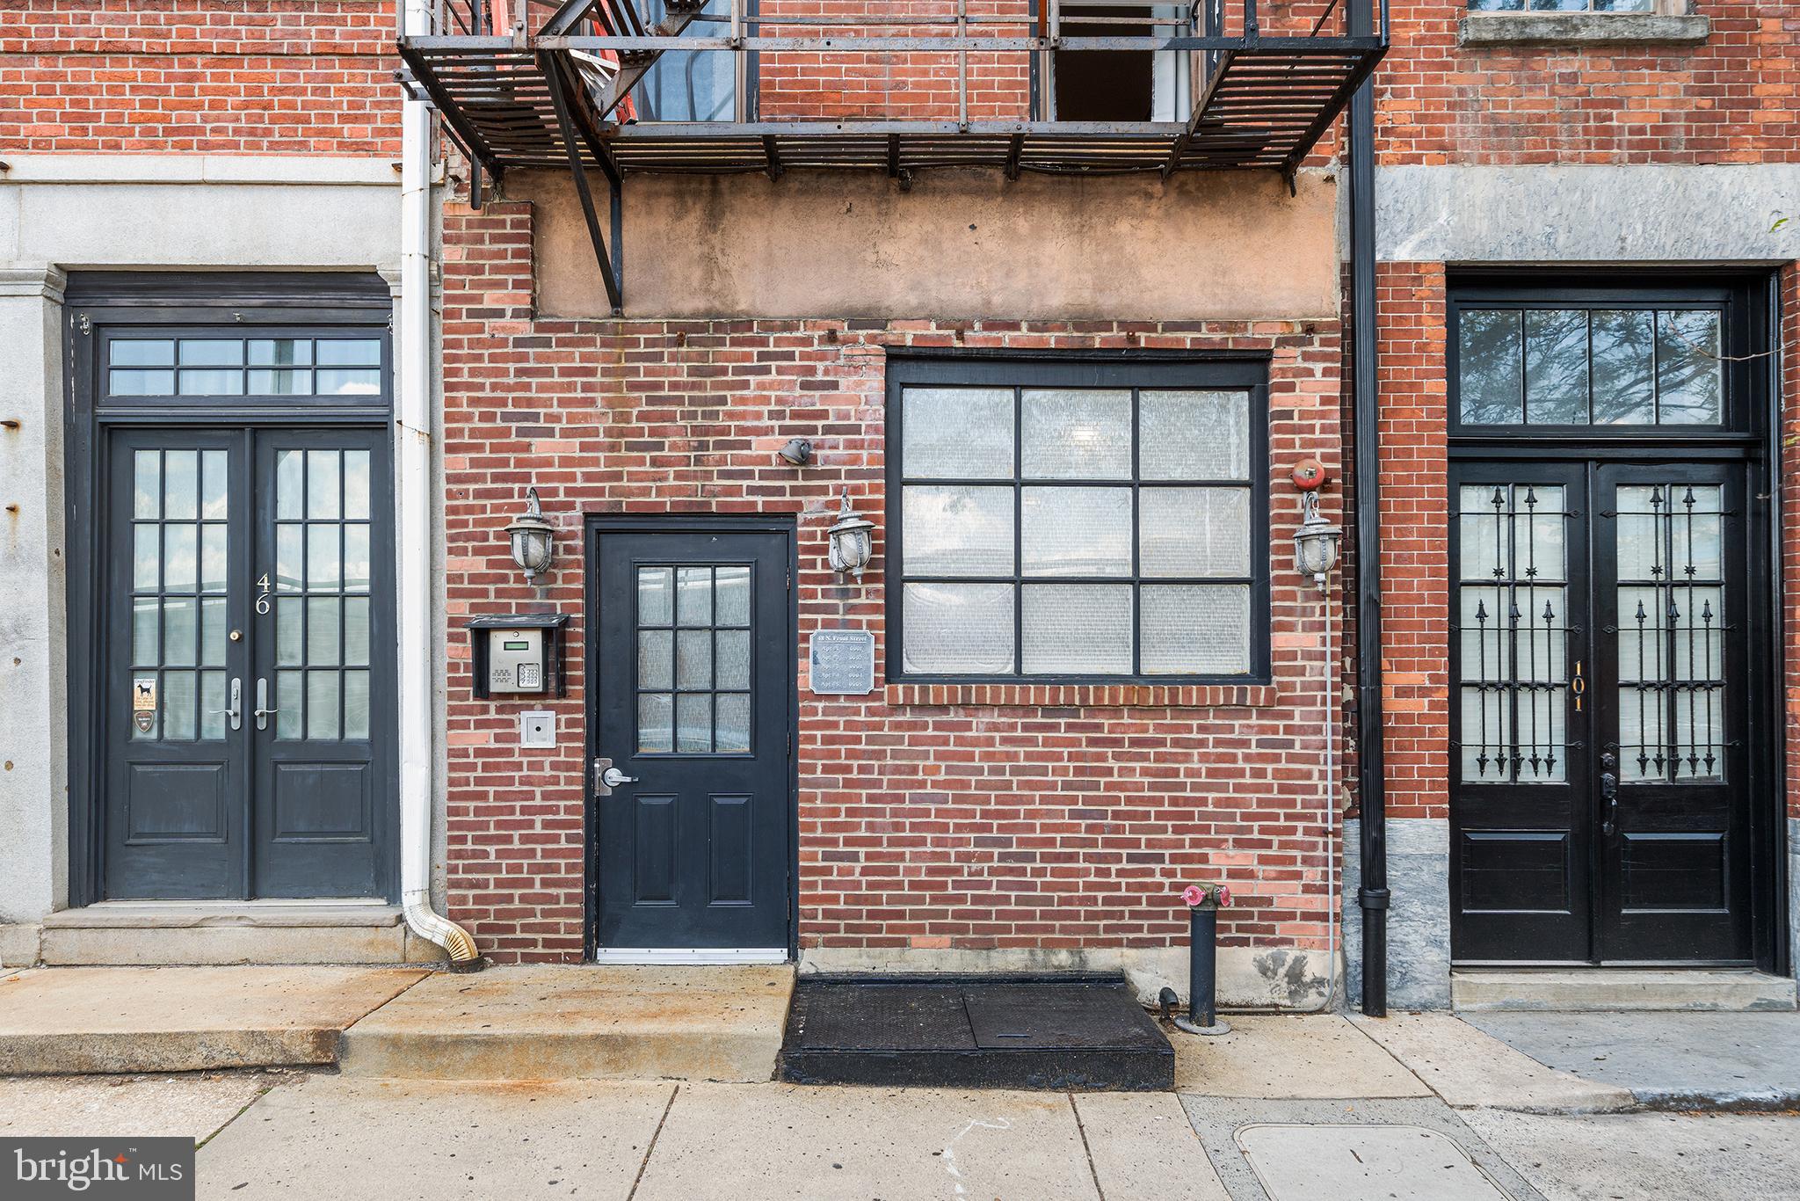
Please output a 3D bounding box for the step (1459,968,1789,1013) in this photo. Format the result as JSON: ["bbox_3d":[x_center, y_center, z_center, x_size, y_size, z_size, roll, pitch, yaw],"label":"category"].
[{"bbox_3d":[3.394,1.857,5.750,1.623,0.154,0.250,0,-1,0],"label":"step"}]

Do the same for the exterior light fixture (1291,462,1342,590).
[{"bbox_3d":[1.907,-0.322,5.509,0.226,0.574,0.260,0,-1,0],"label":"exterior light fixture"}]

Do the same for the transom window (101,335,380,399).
[{"bbox_3d":[-3.169,-1.122,5.838,1.342,0.320,0.060,0,-1,0],"label":"transom window"}]

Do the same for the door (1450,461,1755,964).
[{"bbox_3d":[3.379,0.538,5.840,1.509,2.435,0.100,0,-1,0],"label":"door"}]

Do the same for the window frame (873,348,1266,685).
[{"bbox_3d":[0.832,-0.334,5.701,1.753,1.433,0.080,0,-1,0],"label":"window frame"}]

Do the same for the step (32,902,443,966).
[{"bbox_3d":[-3.125,1.593,5.730,1.810,0.245,0.260,0,-1,0],"label":"step"}]

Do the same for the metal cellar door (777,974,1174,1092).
[{"bbox_3d":[0.296,1.846,5.190,1.548,0.185,0.940,0,-1,0],"label":"metal cellar door"}]

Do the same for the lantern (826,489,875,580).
[{"bbox_3d":[-0.221,-0.288,5.487,0.218,0.429,0.270,0,-1,0],"label":"lantern"}]

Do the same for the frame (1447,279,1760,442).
[{"bbox_3d":[3.395,-1.165,5.860,1.540,0.793,0.100,0,-1,0],"label":"frame"}]

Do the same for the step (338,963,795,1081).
[{"bbox_3d":[-1.321,1.795,5.175,1.707,0.174,0.950,0,-1,0],"label":"step"}]

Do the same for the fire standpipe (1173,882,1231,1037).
[{"bbox_3d":[1.373,1.619,5.465,0.240,0.653,0.250,0,-1,0],"label":"fire standpipe"}]

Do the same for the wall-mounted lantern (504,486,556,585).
[{"bbox_3d":[-1.677,-0.290,5.475,0.229,0.447,0.270,0,-1,0],"label":"wall-mounted lantern"}]

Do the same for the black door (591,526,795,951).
[{"bbox_3d":[-0.974,0.663,5.689,0.946,2.017,0.070,0,-1,0],"label":"black door"}]

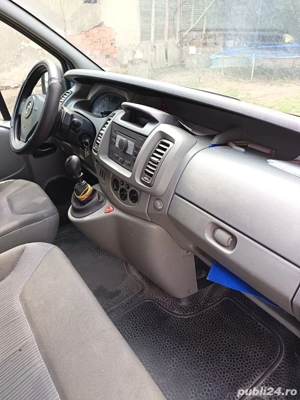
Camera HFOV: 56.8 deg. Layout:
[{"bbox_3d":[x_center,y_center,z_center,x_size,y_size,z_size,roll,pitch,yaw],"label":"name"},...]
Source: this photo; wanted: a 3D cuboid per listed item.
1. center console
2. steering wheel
[{"bbox_3d":[-0.072,0.045,1.019,0.385,0.735,0.410,-20,35,-32],"label":"center console"},{"bbox_3d":[-0.450,-0.361,1.128,0.100,0.385,0.385,15,13,-44],"label":"steering wheel"}]

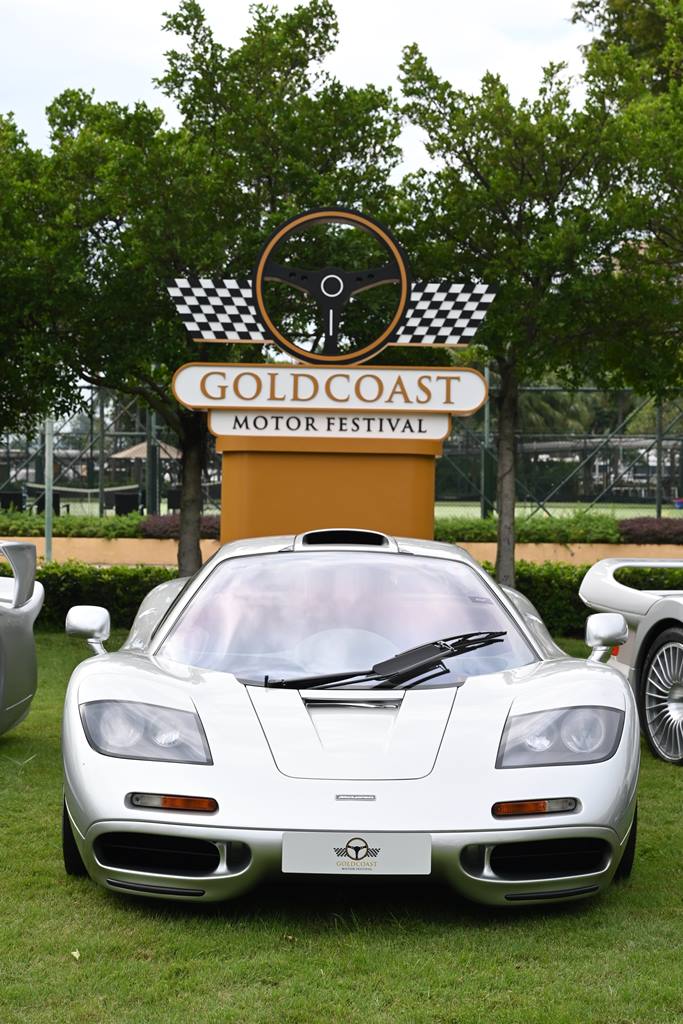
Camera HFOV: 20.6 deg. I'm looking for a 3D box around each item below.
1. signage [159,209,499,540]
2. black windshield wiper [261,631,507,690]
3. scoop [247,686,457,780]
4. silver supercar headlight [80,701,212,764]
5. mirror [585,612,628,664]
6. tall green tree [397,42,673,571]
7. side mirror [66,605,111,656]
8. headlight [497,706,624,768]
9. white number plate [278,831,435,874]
[{"bbox_3d":[-0.086,-0.572,13.500,2.360,3.200,0.700,1,1,0],"label":"signage"},{"bbox_3d":[0.145,0.495,6.350,0.830,0.170,0.480,1,1,-1],"label":"black windshield wiper"},{"bbox_3d":[0.033,0.656,5.640,0.660,0.190,0.720,1,1,-1],"label":"scoop"},{"bbox_3d":[-0.577,0.648,5.540,0.380,0.150,0.320,1,1,-1],"label":"silver supercar headlight"},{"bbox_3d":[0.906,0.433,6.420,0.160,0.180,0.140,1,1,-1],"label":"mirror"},{"bbox_3d":[1.553,-1.305,14.800,2.400,4.700,2.400,1,1,0],"label":"tall green tree"},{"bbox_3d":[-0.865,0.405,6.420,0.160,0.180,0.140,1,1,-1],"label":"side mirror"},{"bbox_3d":[0.648,0.664,5.540,0.380,0.150,0.320,1,1,-1],"label":"headlight"},{"bbox_3d":[0.041,0.933,5.130,0.405,0.115,0.020,1,1,-1],"label":"white number plate"}]

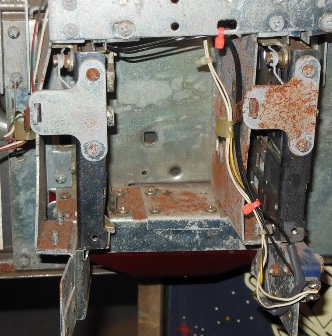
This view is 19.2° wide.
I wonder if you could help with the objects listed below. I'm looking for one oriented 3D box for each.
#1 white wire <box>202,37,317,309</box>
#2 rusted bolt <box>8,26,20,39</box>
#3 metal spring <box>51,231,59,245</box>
[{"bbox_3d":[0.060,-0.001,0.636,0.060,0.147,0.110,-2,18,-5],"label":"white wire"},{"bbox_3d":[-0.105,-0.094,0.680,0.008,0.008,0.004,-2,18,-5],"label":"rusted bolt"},{"bbox_3d":[-0.069,0.043,0.615,0.005,0.009,0.005,-2,18,-5],"label":"metal spring"}]

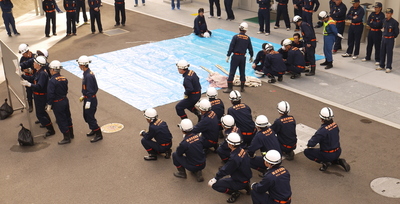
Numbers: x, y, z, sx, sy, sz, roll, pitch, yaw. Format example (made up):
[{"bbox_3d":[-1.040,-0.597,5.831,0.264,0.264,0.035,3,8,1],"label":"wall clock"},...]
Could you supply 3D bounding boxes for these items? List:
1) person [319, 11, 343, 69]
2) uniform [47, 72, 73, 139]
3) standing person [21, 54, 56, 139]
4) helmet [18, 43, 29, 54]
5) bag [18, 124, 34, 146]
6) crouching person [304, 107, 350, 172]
[{"bbox_3d":[3.696,-1.807,15.283,0.620,1.620,0.550,-10,22,-18],"label":"person"},{"bbox_3d":[-2.944,0.070,11.197,0.520,1.420,0.420,-16,25,-33],"label":"uniform"},{"bbox_3d":[-3.524,-0.119,11.525,0.720,1.720,0.550,-4,21,-4],"label":"standing person"},{"bbox_3d":[-4.176,-1.267,12.591,0.290,0.190,0.250,-30,30,-18],"label":"helmet"},{"bbox_3d":[-3.723,0.672,11.308,0.350,0.440,0.340,-2,20,0],"label":"bag"},{"bbox_3d":[2.274,0.669,9.478,0.820,1.140,0.600,10,24,31],"label":"crouching person"}]

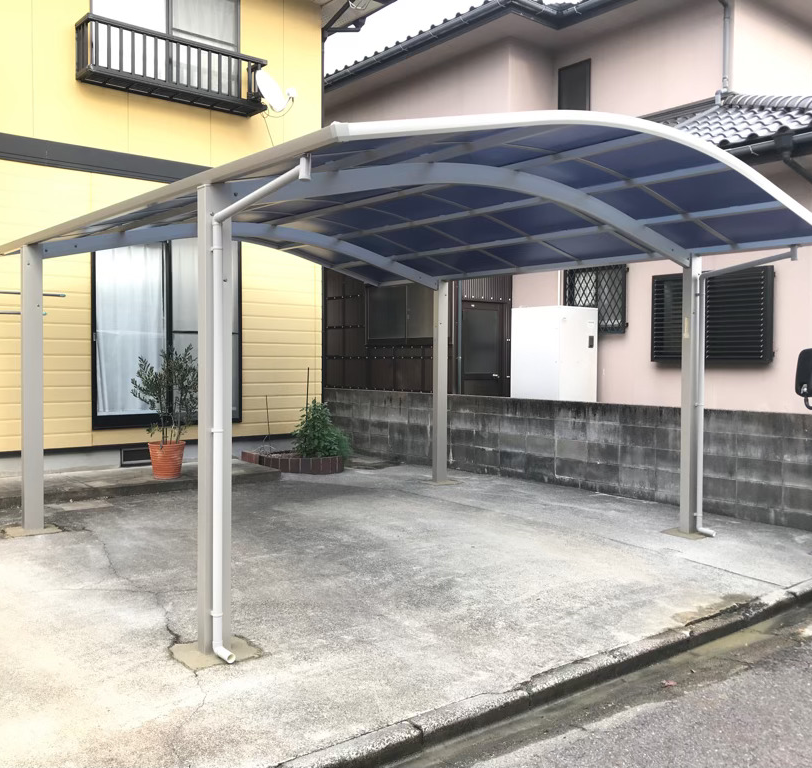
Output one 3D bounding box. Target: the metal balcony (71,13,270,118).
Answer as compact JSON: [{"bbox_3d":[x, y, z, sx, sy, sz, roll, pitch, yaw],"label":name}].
[{"bbox_3d":[-2.432,-3.336,8.786,1.950,0.555,0.415,-1,2,-40],"label":"metal balcony"}]

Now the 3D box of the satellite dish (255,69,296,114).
[{"bbox_3d":[-1.431,-3.248,9.199,0.400,0.500,0.440,1,2,25],"label":"satellite dish"}]

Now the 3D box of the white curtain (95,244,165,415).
[{"bbox_3d":[-2.937,-0.611,8.848,0.760,1.890,0.100,-1,2,-40],"label":"white curtain"}]

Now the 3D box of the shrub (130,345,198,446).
[{"bbox_3d":[-2.387,0.107,8.290,0.700,1.013,0.640,-1,2,-40],"label":"shrub"}]

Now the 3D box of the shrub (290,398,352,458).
[{"bbox_3d":[-1.015,0.498,9.802,0.680,0.700,0.620,0,2,-5],"label":"shrub"}]

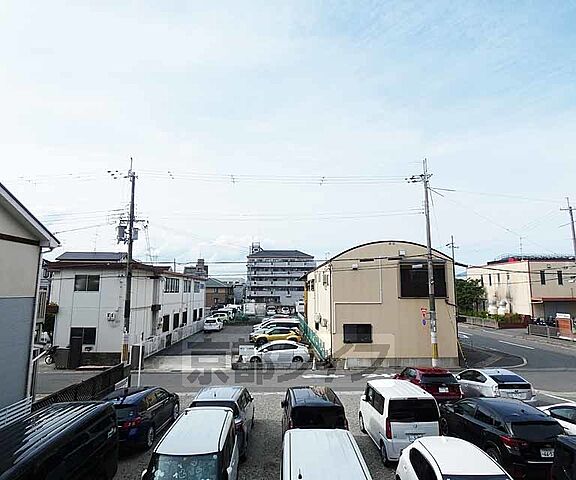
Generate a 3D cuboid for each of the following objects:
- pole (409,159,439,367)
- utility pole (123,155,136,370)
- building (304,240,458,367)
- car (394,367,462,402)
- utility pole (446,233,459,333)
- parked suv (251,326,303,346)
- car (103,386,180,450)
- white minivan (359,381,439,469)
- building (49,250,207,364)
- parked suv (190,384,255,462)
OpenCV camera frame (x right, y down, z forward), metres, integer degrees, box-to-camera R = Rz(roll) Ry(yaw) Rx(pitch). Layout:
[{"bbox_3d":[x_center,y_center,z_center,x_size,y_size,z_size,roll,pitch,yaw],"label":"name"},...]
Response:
[{"bbox_3d":[9.147,1.270,23.384,1.400,14.070,0.700,0,-8,-1],"label":"pole"},{"bbox_3d":[-10.550,1.270,23.384,0.500,14.070,0.500,0,-8,-1],"label":"utility pole"},{"bbox_3d":[6.537,5.534,32.371,8.600,8.000,20.500,0,-8,-1],"label":"building"},{"bbox_3d":[6.420,6.613,16.483,1.770,1.550,4.250,0,-8,-3],"label":"car"},{"bbox_3d":[18.997,5.019,39.983,1.300,11.330,0.600,0,-8,-1],"label":"utility pole"},{"bbox_3d":[-1.030,8.611,31.299,4.300,1.570,1.770,1,-8,-4],"label":"parked suv"},{"bbox_3d":[-5.260,6.063,12.369,1.760,1.480,4.400,0,-8,0],"label":"car"},{"bbox_3d":[3.460,5.742,11.354,1.480,1.830,3.420,0,-8,-3],"label":"white minivan"},{"bbox_3d":[-13.188,6.020,34.836,5.800,7.500,23.000,0,-8,-1],"label":"building"},{"bbox_3d":[-2.150,5.869,11.639,1.760,1.660,4.250,0,-8,-1],"label":"parked suv"}]

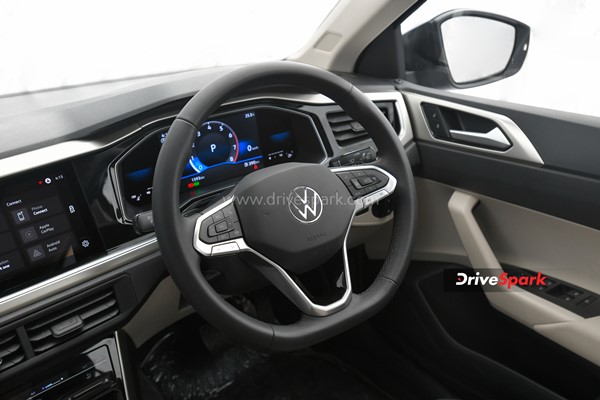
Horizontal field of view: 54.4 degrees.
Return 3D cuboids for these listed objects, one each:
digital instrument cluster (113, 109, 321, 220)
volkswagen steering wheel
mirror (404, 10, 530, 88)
[{"bbox_3d":[-0.112,-0.065,0.857,0.325,0.108,0.040,-18,3,-33],"label":"digital instrument cluster"},{"bbox_3d":[-0.016,0.002,0.745,0.370,0.352,0.095,-18,2,-33],"label":"volkswagen steering wheel"},{"bbox_3d":[0.323,-0.288,1.110,0.225,0.148,0.115,-11,26,-21],"label":"mirror"}]

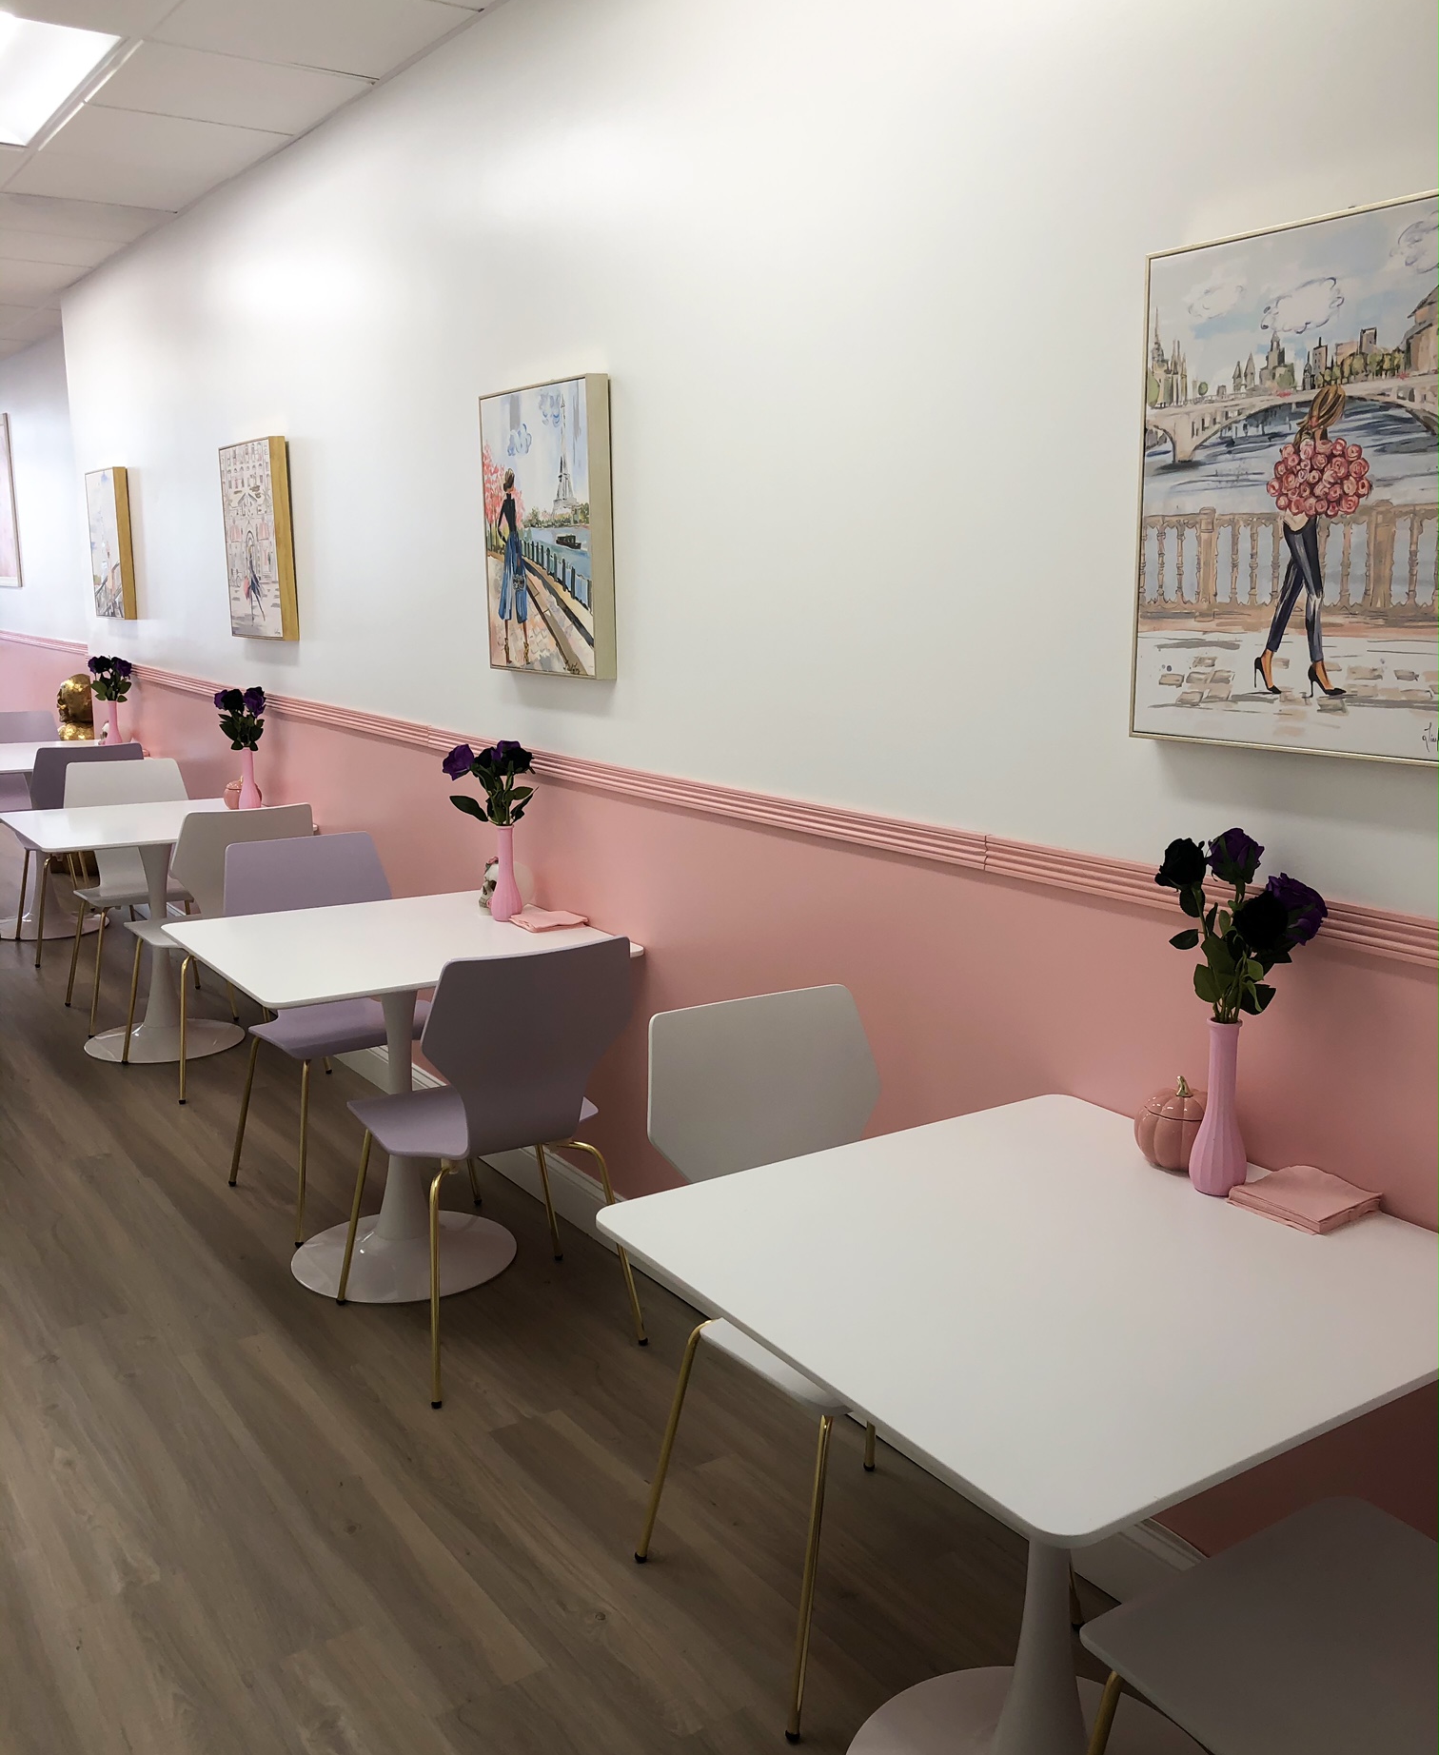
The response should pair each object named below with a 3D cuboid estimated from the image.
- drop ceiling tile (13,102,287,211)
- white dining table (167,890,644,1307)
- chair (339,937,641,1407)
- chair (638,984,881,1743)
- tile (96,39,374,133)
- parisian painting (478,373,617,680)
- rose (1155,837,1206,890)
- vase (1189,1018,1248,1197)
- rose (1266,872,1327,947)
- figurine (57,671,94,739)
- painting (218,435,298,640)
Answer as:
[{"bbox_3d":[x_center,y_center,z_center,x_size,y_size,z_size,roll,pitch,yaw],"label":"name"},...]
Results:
[{"bbox_3d":[-1.782,-2.190,4.760,0.576,0.018,1.209,-8,14,-33],"label":"drop ceiling tile"},{"bbox_3d":[-0.704,0.494,3.442,0.807,0.743,0.807,-7,13,-32],"label":"white dining table"},{"bbox_3d":[-0.456,0.507,3.082,0.475,0.855,0.535,-7,13,-32],"label":"chair"},{"bbox_3d":[0.167,0.665,2.330,0.490,0.866,0.505,-8,14,-33],"label":"chair"},{"bbox_3d":[-1.262,-2.032,3.993,0.556,0.018,0.587,-8,13,-34],"label":"tile"},{"bbox_3d":[-0.384,-0.757,3.411,0.045,0.610,0.492,-8,13,-34],"label":"parisian painting"},{"bbox_3d":[0.570,-0.016,1.919,0.064,0.064,0.064,0,11,0],"label":"rose"},{"bbox_3d":[0.635,0.289,1.958,0.071,0.219,0.071,-8,13,-34],"label":"vase"},{"bbox_3d":[0.706,0.040,1.910,0.075,0.078,0.075,-8,14,-33],"label":"rose"},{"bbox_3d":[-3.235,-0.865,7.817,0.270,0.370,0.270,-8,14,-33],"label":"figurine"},{"bbox_3d":[-1.487,-1.083,5.008,0.048,0.614,0.503,-8,14,-33],"label":"painting"}]

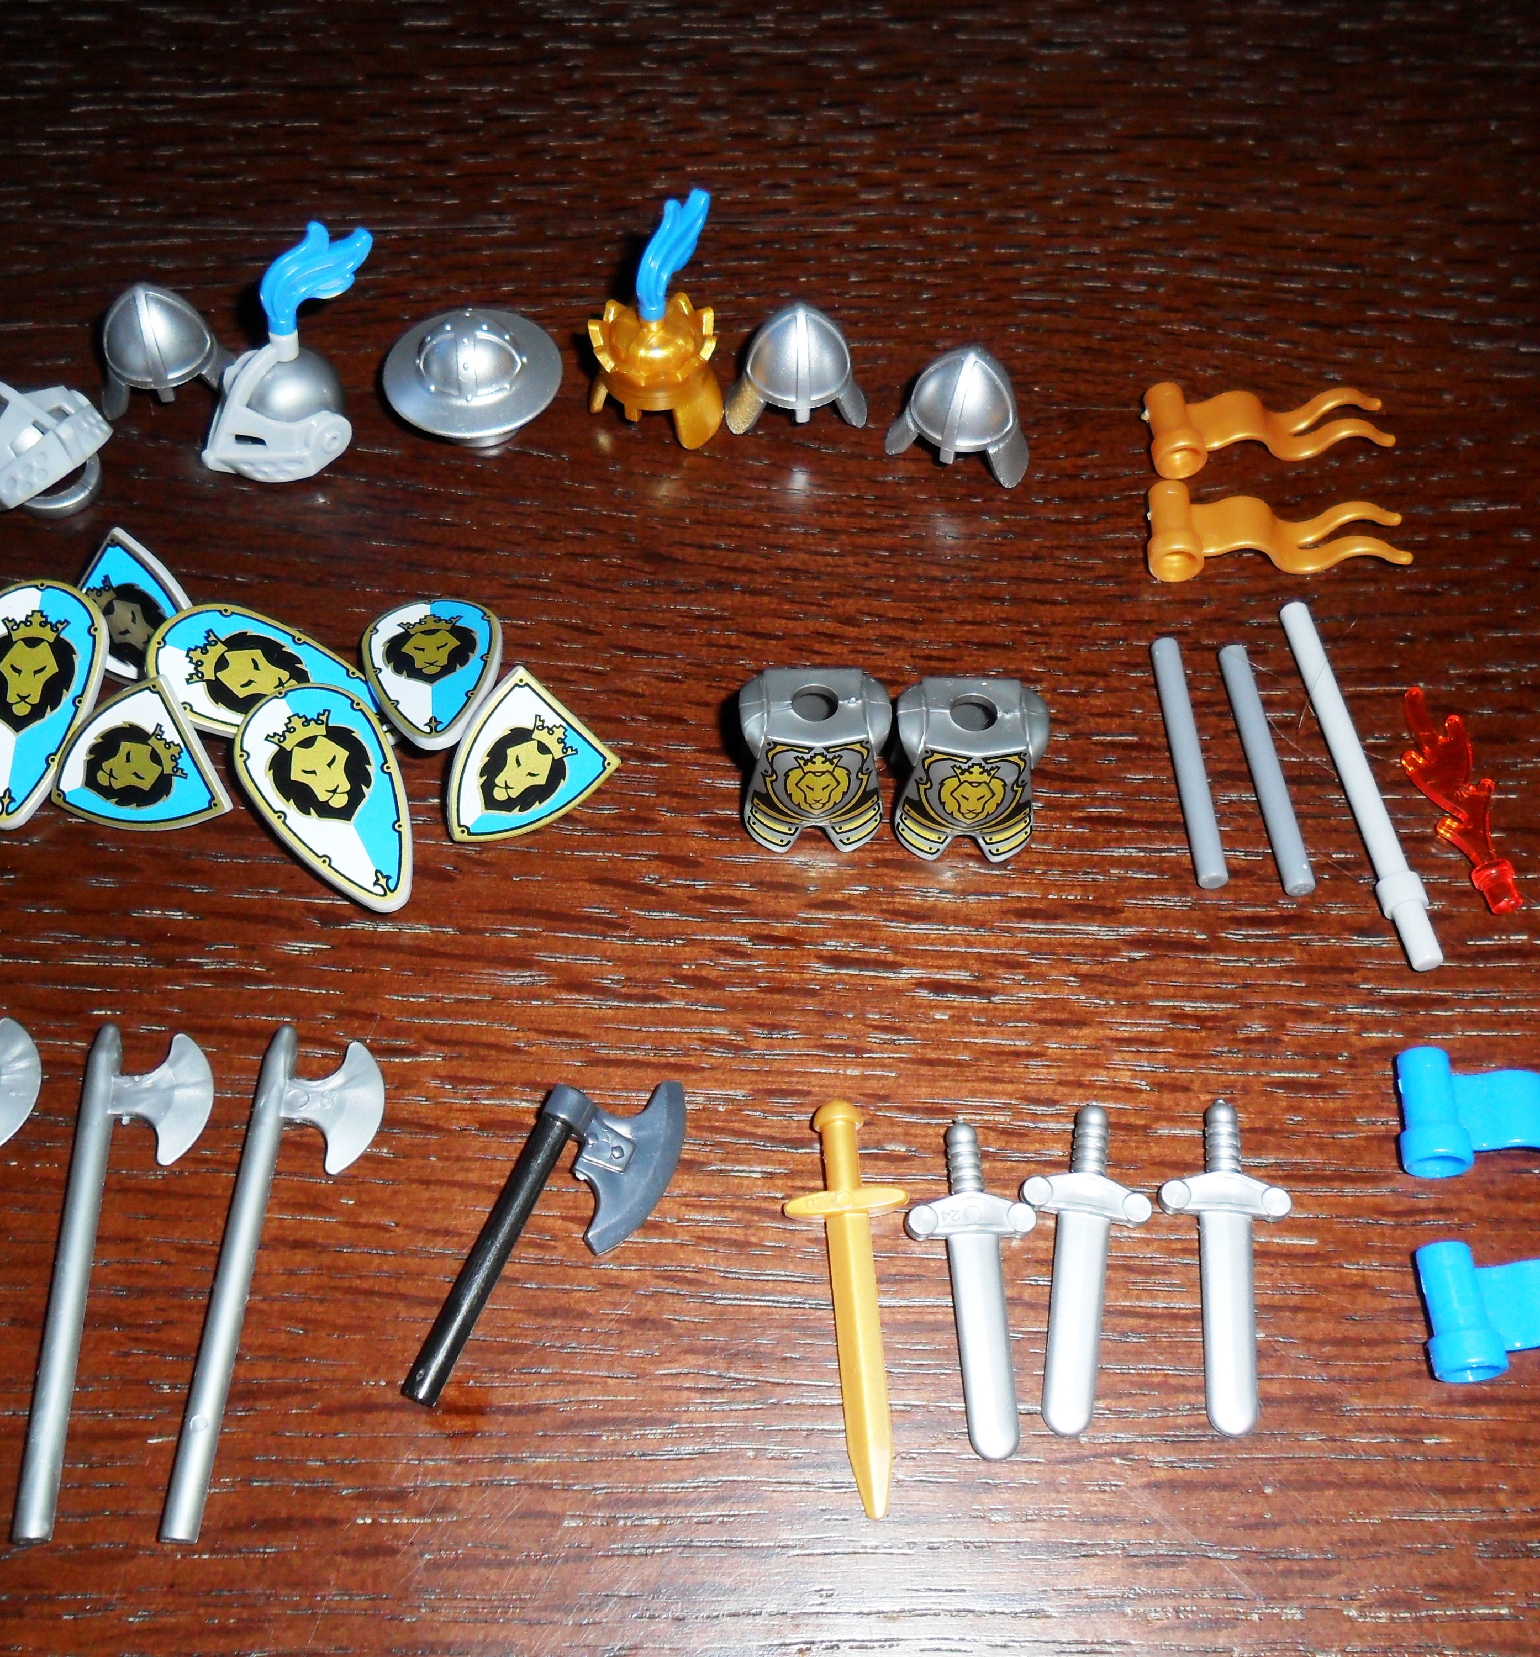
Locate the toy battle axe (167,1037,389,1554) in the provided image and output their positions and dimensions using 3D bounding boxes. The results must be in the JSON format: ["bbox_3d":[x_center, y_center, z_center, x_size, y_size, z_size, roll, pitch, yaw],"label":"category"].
[{"bbox_3d":[-0.048,0.043,0.170,0.013,0.003,0.051,3,61,2],"label":"toy battle axe"}]

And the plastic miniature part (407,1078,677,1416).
[{"bbox_3d":[-0.020,0.038,0.163,0.015,0.004,0.036,16,60,9],"label":"plastic miniature part"}]

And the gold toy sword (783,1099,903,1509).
[{"bbox_3d":[0.008,0.043,0.160,0.012,0.004,0.039,-3,59,-3],"label":"gold toy sword"}]

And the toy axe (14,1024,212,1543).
[{"bbox_3d":[-0.061,0.041,0.161,0.013,0.003,0.048,-2,59,-2],"label":"toy axe"}]

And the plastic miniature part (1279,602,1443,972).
[{"bbox_3d":[0.065,-0.006,0.191,0.005,0.005,0.048,-6,59,-5],"label":"plastic miniature part"}]

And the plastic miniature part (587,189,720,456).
[{"bbox_3d":[-0.013,-0.064,0.215,0.017,0.025,0.021,24,62,11],"label":"plastic miniature part"}]

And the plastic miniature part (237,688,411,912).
[{"bbox_3d":[-0.046,-0.002,0.185,0.016,0.006,0.029,-26,71,-17],"label":"plastic miniature part"}]

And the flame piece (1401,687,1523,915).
[{"bbox_3d":[0.078,-0.004,0.195,0.009,0.004,0.030,-10,61,-5],"label":"flame piece"}]

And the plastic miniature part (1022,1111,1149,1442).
[{"bbox_3d":[0.031,0.043,0.169,0.013,0.004,0.033,9,60,2],"label":"plastic miniature part"}]

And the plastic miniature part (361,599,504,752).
[{"bbox_3d":[-0.038,-0.016,0.196,0.016,0.005,0.029,-8,40,-6],"label":"plastic miniature part"}]

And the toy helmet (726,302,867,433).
[{"bbox_3d":[0.004,-0.060,0.220,0.018,0.016,0.016,-2,60,-1],"label":"toy helmet"}]

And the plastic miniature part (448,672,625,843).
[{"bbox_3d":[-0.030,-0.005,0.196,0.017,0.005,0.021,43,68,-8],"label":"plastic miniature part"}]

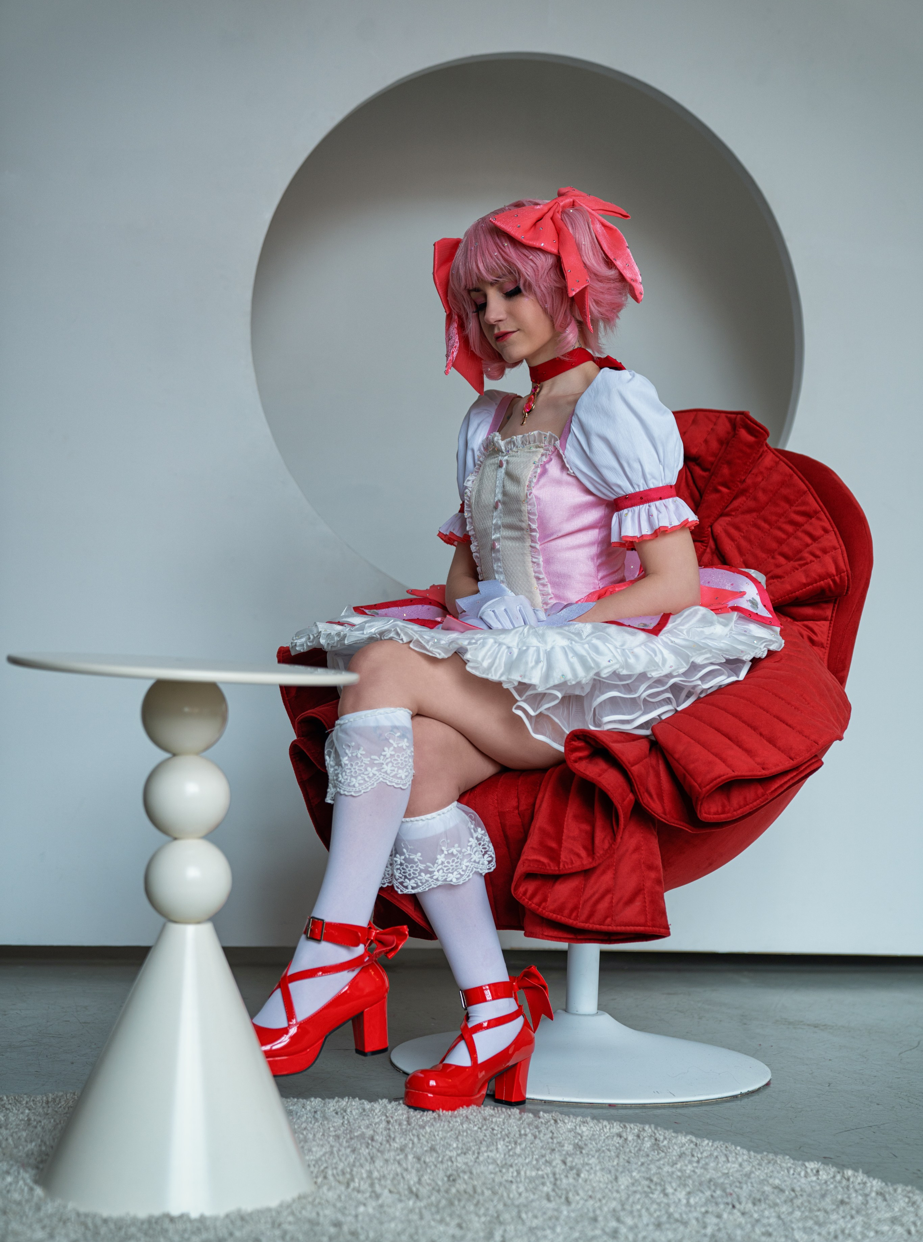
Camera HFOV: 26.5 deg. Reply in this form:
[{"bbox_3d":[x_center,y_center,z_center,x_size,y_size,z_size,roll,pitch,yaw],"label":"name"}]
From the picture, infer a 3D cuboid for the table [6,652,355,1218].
[{"bbox_3d":[-0.350,0.378,2.436,0.438,0.649,0.438,2,-1,0],"label":"table"}]

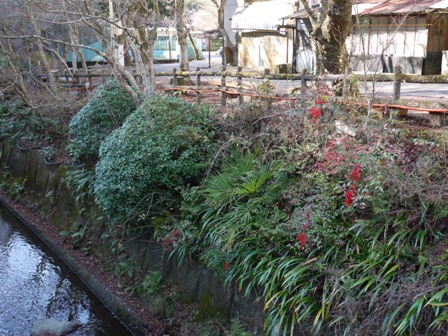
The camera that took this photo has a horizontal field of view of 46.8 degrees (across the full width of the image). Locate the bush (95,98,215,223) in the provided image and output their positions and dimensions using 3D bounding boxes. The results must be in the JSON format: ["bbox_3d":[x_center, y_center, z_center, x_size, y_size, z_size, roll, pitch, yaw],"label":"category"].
[{"bbox_3d":[-1.482,-0.162,11.200,2.600,2.750,2.400,-2,12,-8],"label":"bush"}]

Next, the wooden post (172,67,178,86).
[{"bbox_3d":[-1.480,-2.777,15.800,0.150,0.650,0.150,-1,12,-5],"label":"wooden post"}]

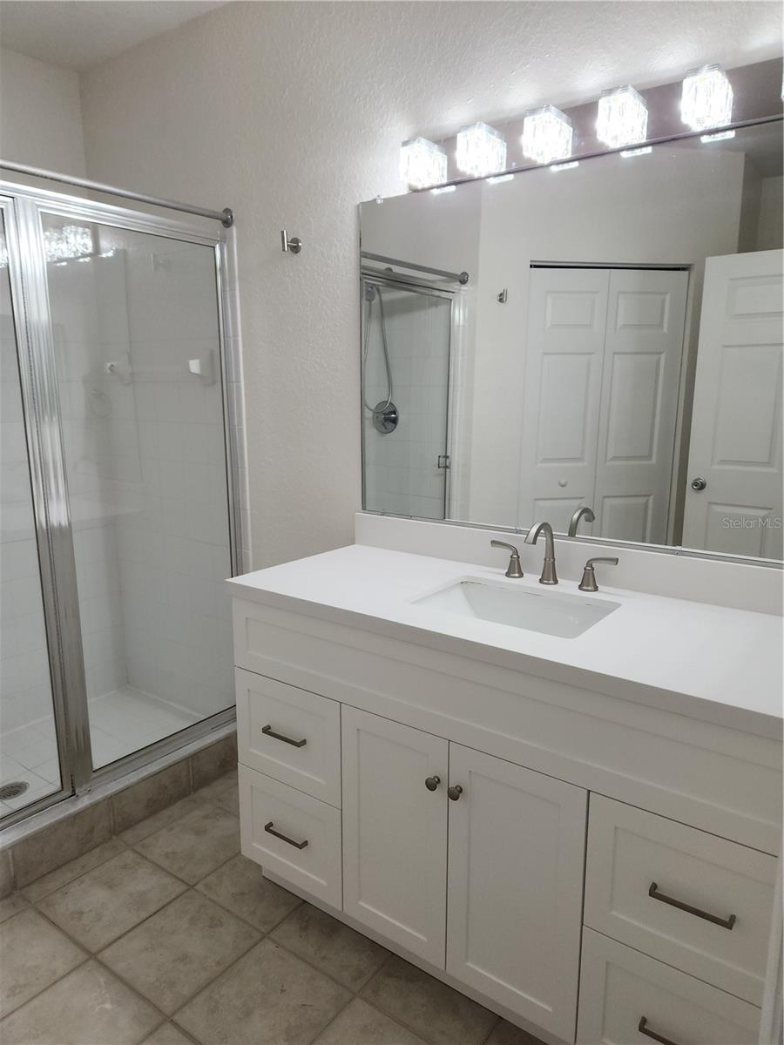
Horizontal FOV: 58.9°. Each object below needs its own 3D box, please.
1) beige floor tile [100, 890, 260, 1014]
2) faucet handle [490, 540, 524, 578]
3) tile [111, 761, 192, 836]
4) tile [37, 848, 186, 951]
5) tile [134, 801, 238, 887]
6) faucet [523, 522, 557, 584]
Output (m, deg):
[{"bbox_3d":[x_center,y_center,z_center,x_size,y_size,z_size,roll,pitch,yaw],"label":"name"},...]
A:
[{"bbox_3d":[-0.541,1.095,1.790,0.300,0.010,0.300,8,13,36],"label":"beige floor tile"},{"bbox_3d":[0.309,0.097,1.866,0.103,0.092,0.053,8,13,36],"label":"faucet handle"},{"bbox_3d":[-0.799,0.914,2.332,0.010,0.145,0.302,8,13,36],"label":"tile"},{"bbox_3d":[-0.785,1.062,1.963,0.300,0.010,0.303,8,13,36],"label":"tile"},{"bbox_3d":[-0.598,1.016,2.205,0.300,0.010,0.302,8,13,36],"label":"tile"},{"bbox_3d":[0.376,0.084,1.742,0.053,0.165,0.160,8,13,36],"label":"faucet"}]

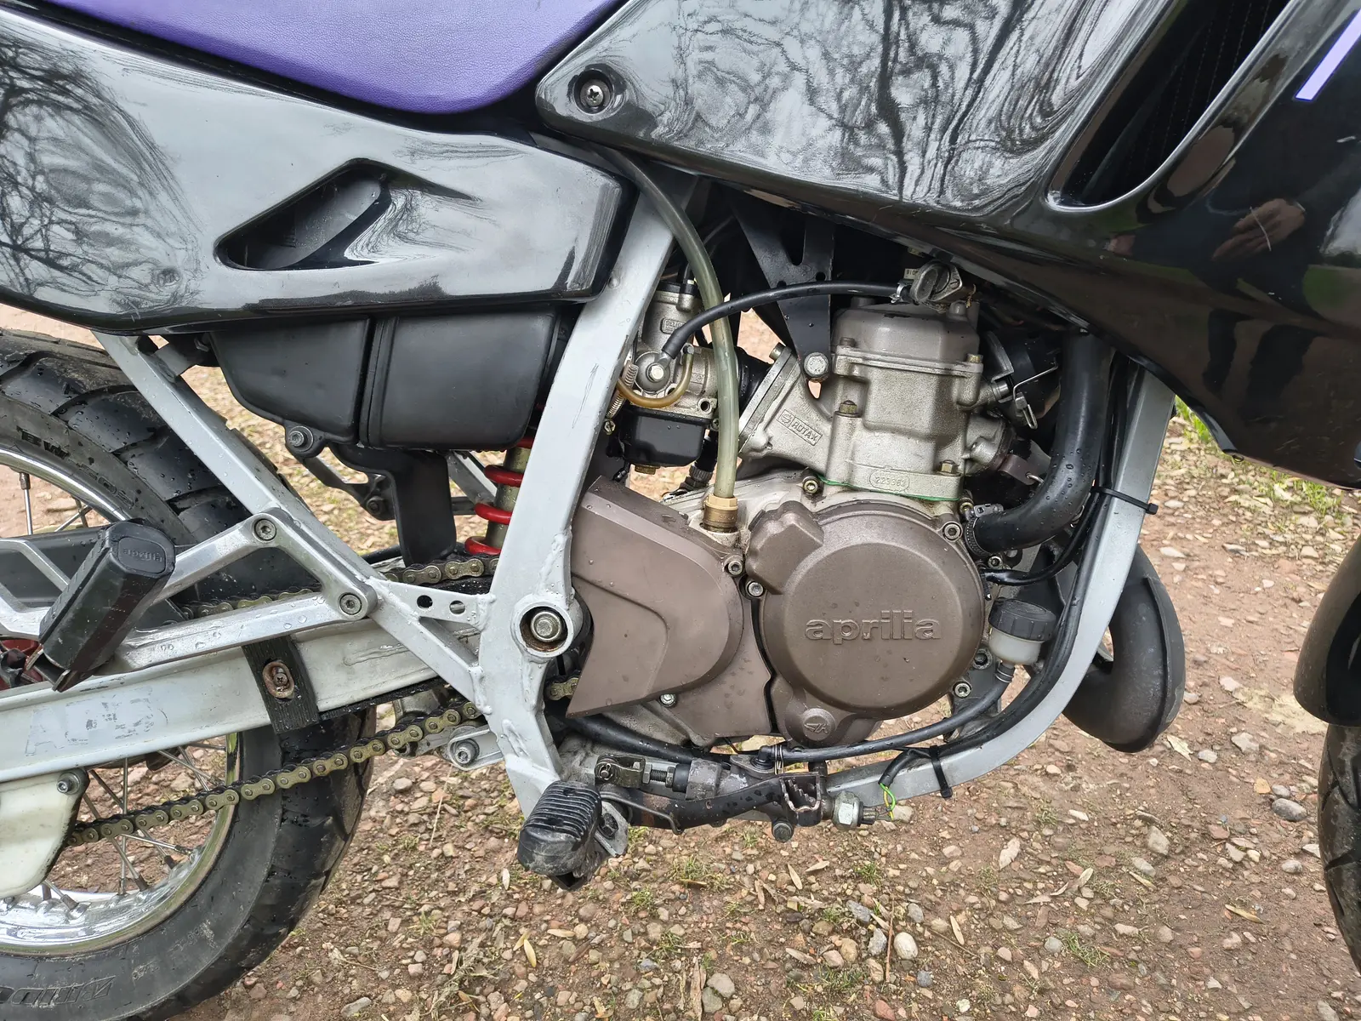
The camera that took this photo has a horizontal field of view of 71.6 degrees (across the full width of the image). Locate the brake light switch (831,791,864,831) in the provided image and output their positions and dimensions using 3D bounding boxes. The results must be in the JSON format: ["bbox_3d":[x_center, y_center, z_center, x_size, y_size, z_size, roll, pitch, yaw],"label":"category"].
[{"bbox_3d":[0.113,0.202,0.635,0.024,0.025,0.025,-1,13,7],"label":"brake light switch"}]

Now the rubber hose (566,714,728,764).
[{"bbox_3d":[-0.025,0.169,0.699,0.122,0.018,0.018,16,15,-1],"label":"rubber hose"}]

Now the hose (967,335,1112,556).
[{"bbox_3d":[0.241,-0.049,0.629,0.092,0.150,0.045,2,14,2],"label":"hose"}]

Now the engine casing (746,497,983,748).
[{"bbox_3d":[0.125,0.071,0.632,0.151,0.151,0.042,2,14,2],"label":"engine casing"}]

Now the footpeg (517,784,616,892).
[{"bbox_3d":[-0.077,0.213,0.627,0.043,0.043,0.085,3,15,8],"label":"footpeg"}]

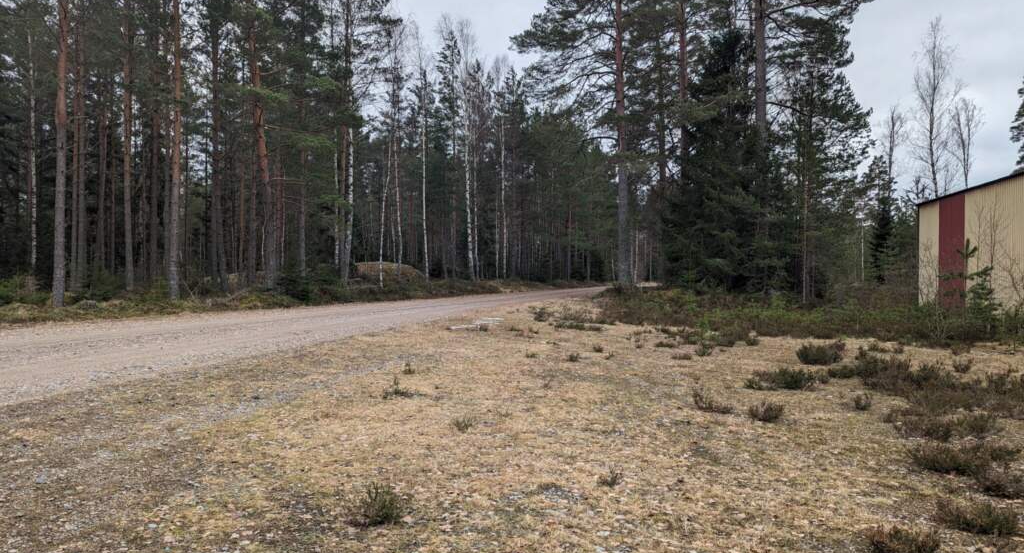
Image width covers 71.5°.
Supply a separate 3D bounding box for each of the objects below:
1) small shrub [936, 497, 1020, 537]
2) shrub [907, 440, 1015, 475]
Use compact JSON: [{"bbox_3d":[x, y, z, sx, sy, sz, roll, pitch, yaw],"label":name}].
[{"bbox_3d":[2.738,1.382,4.191,0.480,0.194,0.336,0,0,0],"label":"small shrub"},{"bbox_3d":[3.470,1.390,5.520,0.750,0.200,0.520,0,1,10],"label":"shrub"}]

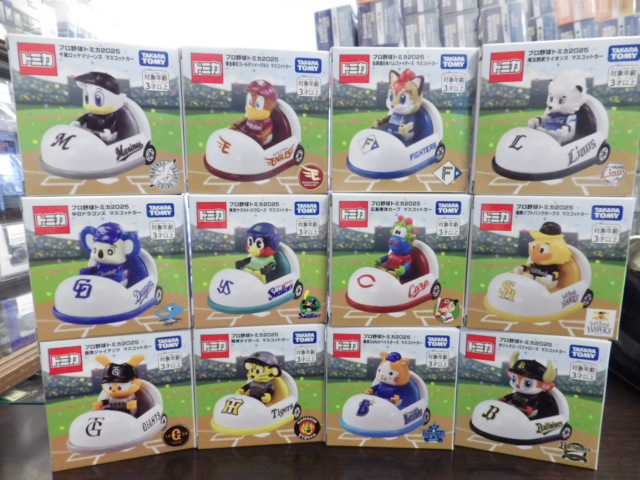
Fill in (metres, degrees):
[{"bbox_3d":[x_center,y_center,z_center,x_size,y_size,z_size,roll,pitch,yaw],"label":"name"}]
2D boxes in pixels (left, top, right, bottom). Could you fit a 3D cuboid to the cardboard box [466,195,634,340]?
[{"bbox_3d":[0.134,0.013,0.253,0.081,0.081,0.043,2,9,14],"label":"cardboard box"}]

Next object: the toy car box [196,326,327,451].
[{"bbox_3d":[-0.039,0.090,0.277,0.081,0.081,0.043,-1,9,-6],"label":"toy car box"}]

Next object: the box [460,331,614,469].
[{"bbox_3d":[0.132,0.092,0.267,0.081,0.081,0.043,3,9,15],"label":"box"}]

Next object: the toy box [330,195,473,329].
[{"bbox_3d":[0.047,0.011,0.264,0.081,0.081,0.043,0,9,0],"label":"toy box"}]

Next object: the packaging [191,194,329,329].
[{"bbox_3d":[-0.037,0.010,0.265,0.081,0.081,0.043,-1,9,-7],"label":"packaging"}]

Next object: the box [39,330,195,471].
[{"bbox_3d":[-0.123,0.092,0.263,0.081,0.081,0.043,-2,9,-16],"label":"box"}]

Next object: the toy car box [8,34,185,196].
[{"bbox_3d":[-0.123,-0.068,0.241,0.081,0.081,0.043,-2,9,-15],"label":"toy car box"}]

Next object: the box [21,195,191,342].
[{"bbox_3d":[-0.122,0.012,0.250,0.081,0.081,0.043,-2,9,-14],"label":"box"}]

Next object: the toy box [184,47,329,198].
[{"bbox_3d":[-0.037,-0.070,0.254,0.081,0.081,0.043,-1,9,-6],"label":"toy box"}]

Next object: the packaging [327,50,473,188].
[{"bbox_3d":[0.047,-0.069,0.251,0.081,0.081,0.043,0,9,0],"label":"packaging"}]

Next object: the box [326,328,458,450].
[{"bbox_3d":[0.046,0.090,0.276,0.081,0.081,0.043,1,9,2],"label":"box"}]

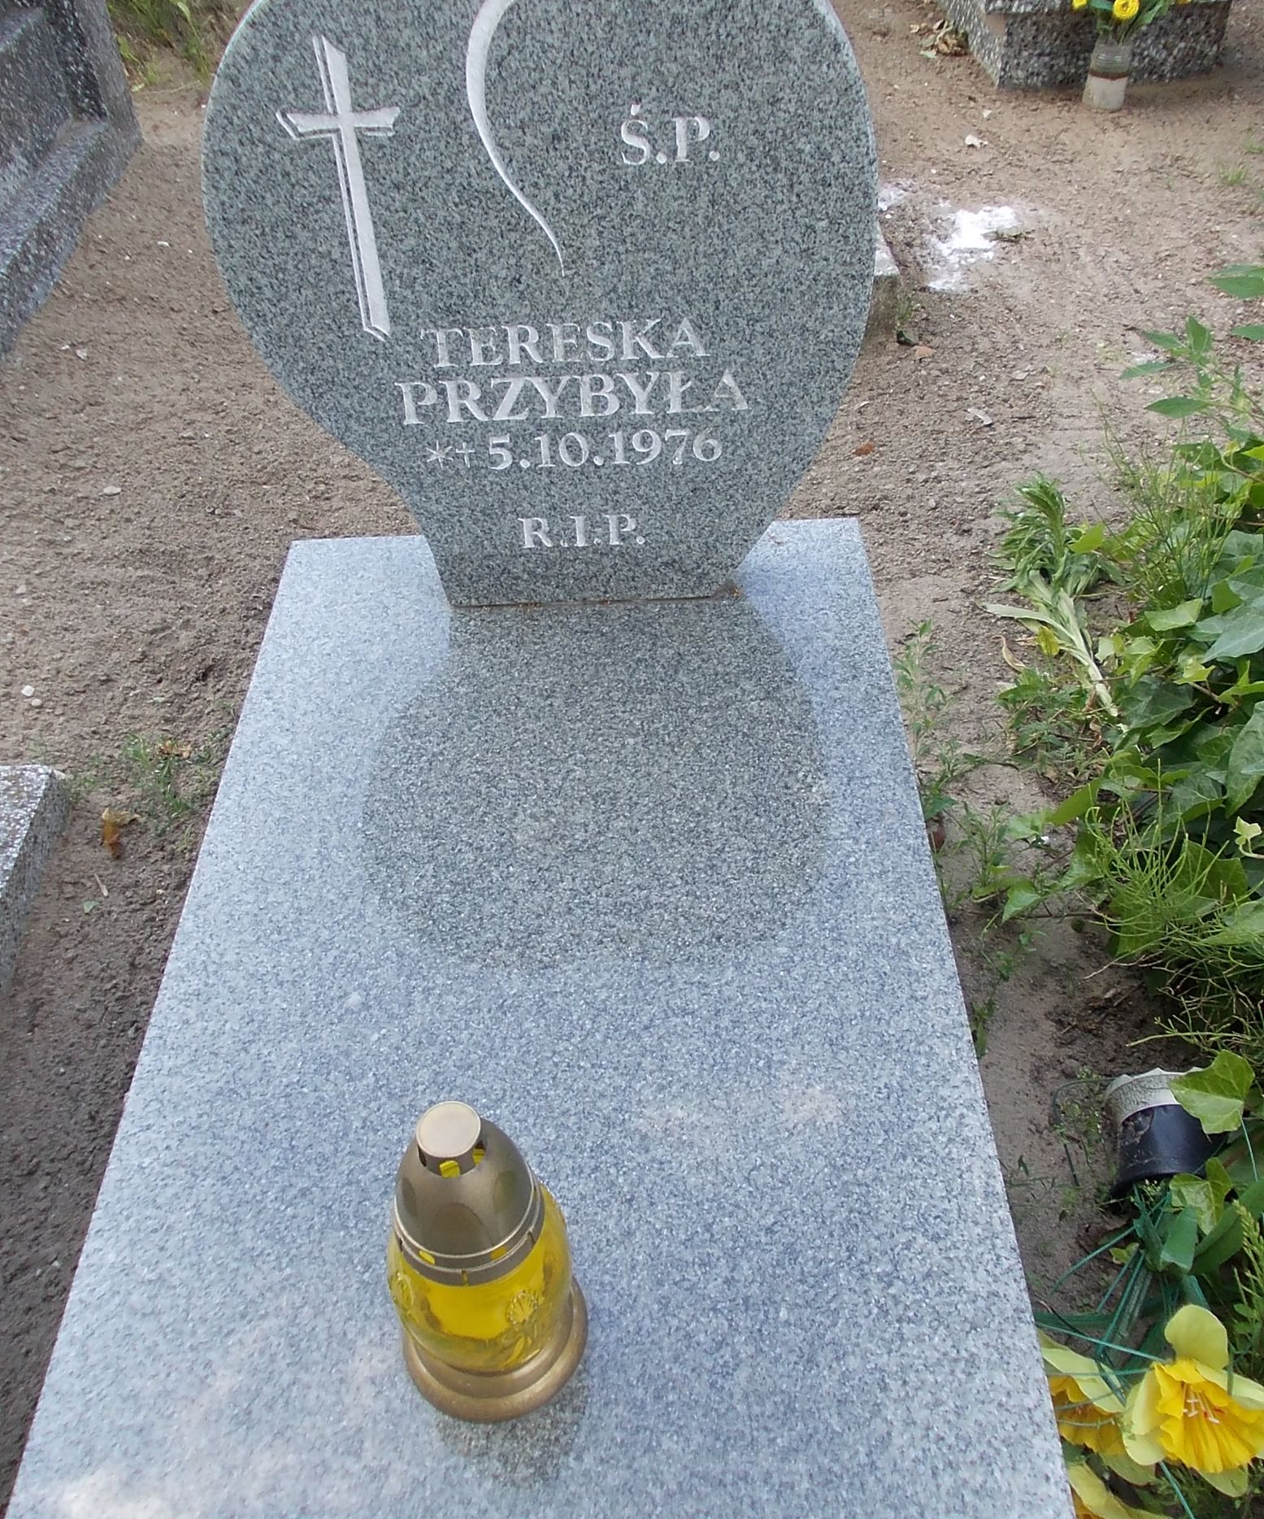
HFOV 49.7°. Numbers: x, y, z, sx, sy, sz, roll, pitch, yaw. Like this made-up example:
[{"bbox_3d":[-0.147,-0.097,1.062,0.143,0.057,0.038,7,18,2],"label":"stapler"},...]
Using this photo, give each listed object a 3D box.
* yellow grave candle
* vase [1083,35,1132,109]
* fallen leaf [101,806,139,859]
[{"bbox_3d":[-0.089,0.276,0.783,0.116,0.242,0.116,-2,45,1],"label":"yellow grave candle"},{"bbox_3d":[0.958,-1.375,2.734,0.081,0.112,0.081,-2,45,1],"label":"vase"},{"bbox_3d":[-0.528,0.075,1.408,0.044,0.022,0.060,-2,45,1],"label":"fallen leaf"}]

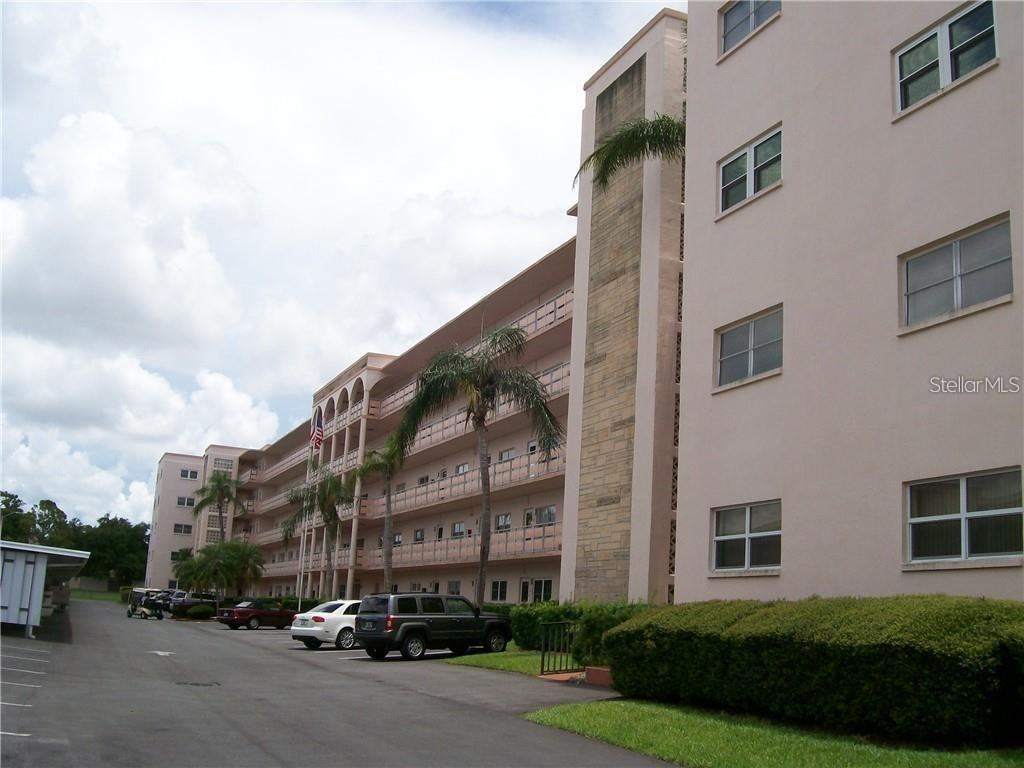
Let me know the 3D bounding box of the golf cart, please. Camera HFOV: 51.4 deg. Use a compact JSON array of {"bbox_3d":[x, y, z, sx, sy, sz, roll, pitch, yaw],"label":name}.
[{"bbox_3d":[-19.789,11.852,57.500,1.200,1.780,2.350,15,-17,-43],"label":"golf cart"}]

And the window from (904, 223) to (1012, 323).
[{"bbox_3d":[4.996,-1.204,12.025,0.120,0.900,1.580,8,-14,-22],"label":"window"}]

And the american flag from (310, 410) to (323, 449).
[{"bbox_3d":[-11.293,2.606,61.525,0.680,2.150,0.350,6,-13,-10],"label":"american flag"}]

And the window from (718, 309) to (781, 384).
[{"bbox_3d":[3.461,-0.503,15.552,0.120,0.900,1.580,8,-14,-22],"label":"window"}]

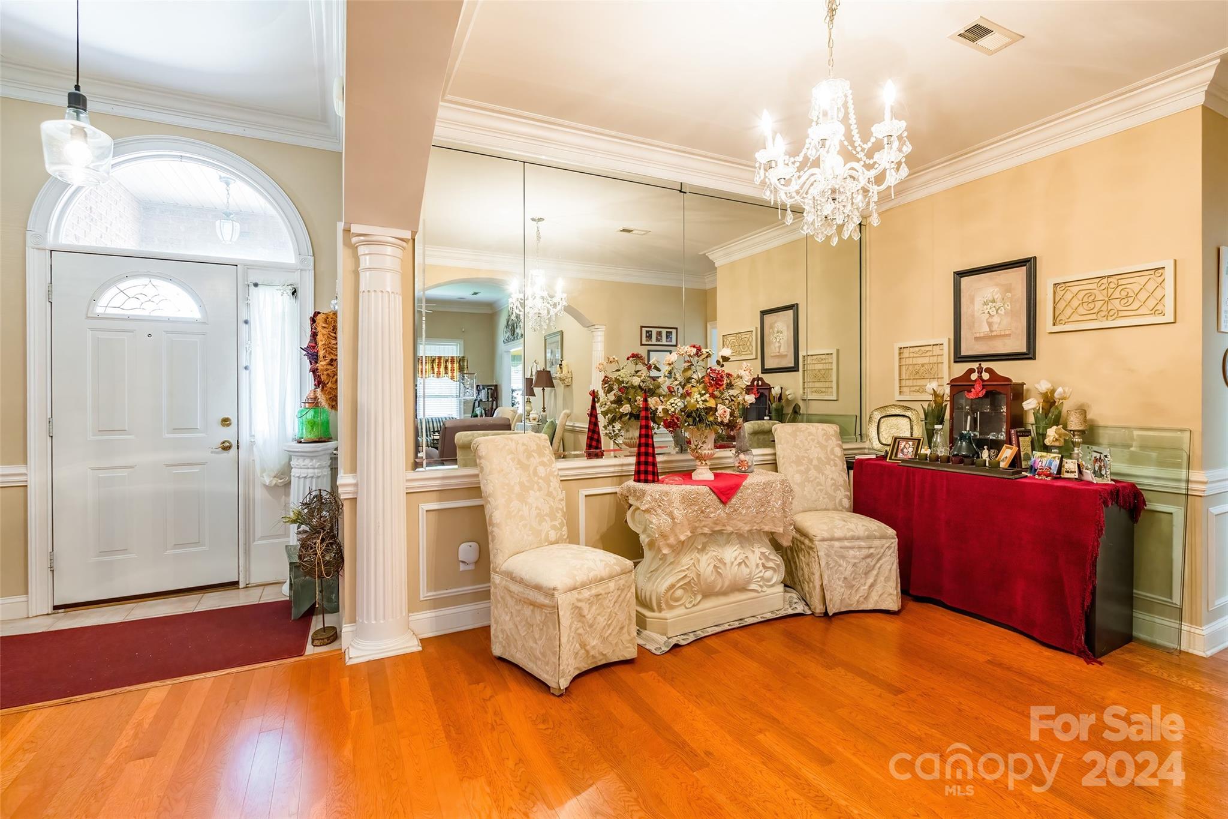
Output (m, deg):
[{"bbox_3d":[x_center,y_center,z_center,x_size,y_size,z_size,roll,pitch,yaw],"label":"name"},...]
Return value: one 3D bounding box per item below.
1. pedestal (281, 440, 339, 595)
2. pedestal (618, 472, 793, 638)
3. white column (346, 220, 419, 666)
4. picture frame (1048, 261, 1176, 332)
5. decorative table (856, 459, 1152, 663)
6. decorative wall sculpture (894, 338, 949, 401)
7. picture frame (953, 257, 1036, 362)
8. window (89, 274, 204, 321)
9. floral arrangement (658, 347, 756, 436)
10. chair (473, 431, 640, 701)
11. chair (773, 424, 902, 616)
[{"bbox_3d":[-1.865,0.677,3.350,0.330,0.920,0.330,-1,1,-26],"label":"pedestal"},{"bbox_3d":[0.531,0.773,3.108,0.920,0.750,0.440,-1,1,-26],"label":"pedestal"},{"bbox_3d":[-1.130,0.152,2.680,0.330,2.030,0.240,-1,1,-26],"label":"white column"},{"bbox_3d":[2.579,-0.581,2.861,0.025,0.303,0.531,-1,1,-26],"label":"picture frame"},{"bbox_3d":[2.152,0.746,3.253,0.450,0.790,1.380,-1,1,-26],"label":"decorative table"},{"bbox_3d":[2.126,-0.272,3.790,0.025,0.409,0.401,-1,1,-26],"label":"decorative wall sculpture"},{"bbox_3d":[2.327,-0.598,3.366,0.030,0.601,0.479,-1,1,-26],"label":"picture frame"},{"bbox_3d":[-2.817,-0.685,3.309,0.561,0.294,0.040,-1,1,-26],"label":"window"},{"bbox_3d":[0.529,-0.119,3.150,0.530,0.520,0.470,-1,1,-26],"label":"floral arrangement"},{"bbox_3d":[-0.290,0.658,2.660,0.470,1.020,0.640,-1,1,-44],"label":"chair"},{"bbox_3d":[1.348,0.625,3.381,0.480,1.020,0.620,0,1,-10],"label":"chair"}]

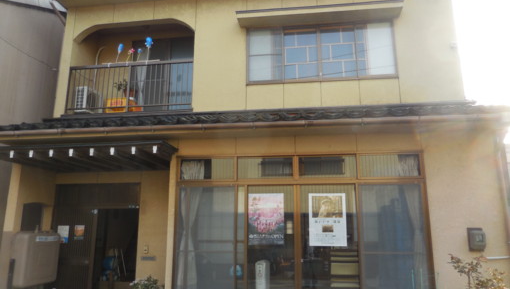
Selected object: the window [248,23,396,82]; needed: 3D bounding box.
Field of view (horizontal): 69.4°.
[{"bbox_3d":[1.179,-1.682,6.722,2.680,1.129,0.100,-2,-11,8],"label":"window"}]

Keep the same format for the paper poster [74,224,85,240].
[{"bbox_3d":[-3.162,1.593,6.643,0.190,0.247,0.010,-2,-11,8],"label":"paper poster"}]

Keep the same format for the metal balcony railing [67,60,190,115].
[{"bbox_3d":[-2.417,-1.094,7.093,2.554,0.975,0.070,-2,-11,8],"label":"metal balcony railing"}]

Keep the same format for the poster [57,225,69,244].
[{"bbox_3d":[-3.473,1.635,6.678,0.222,0.304,0.010,-2,-11,8],"label":"poster"}]

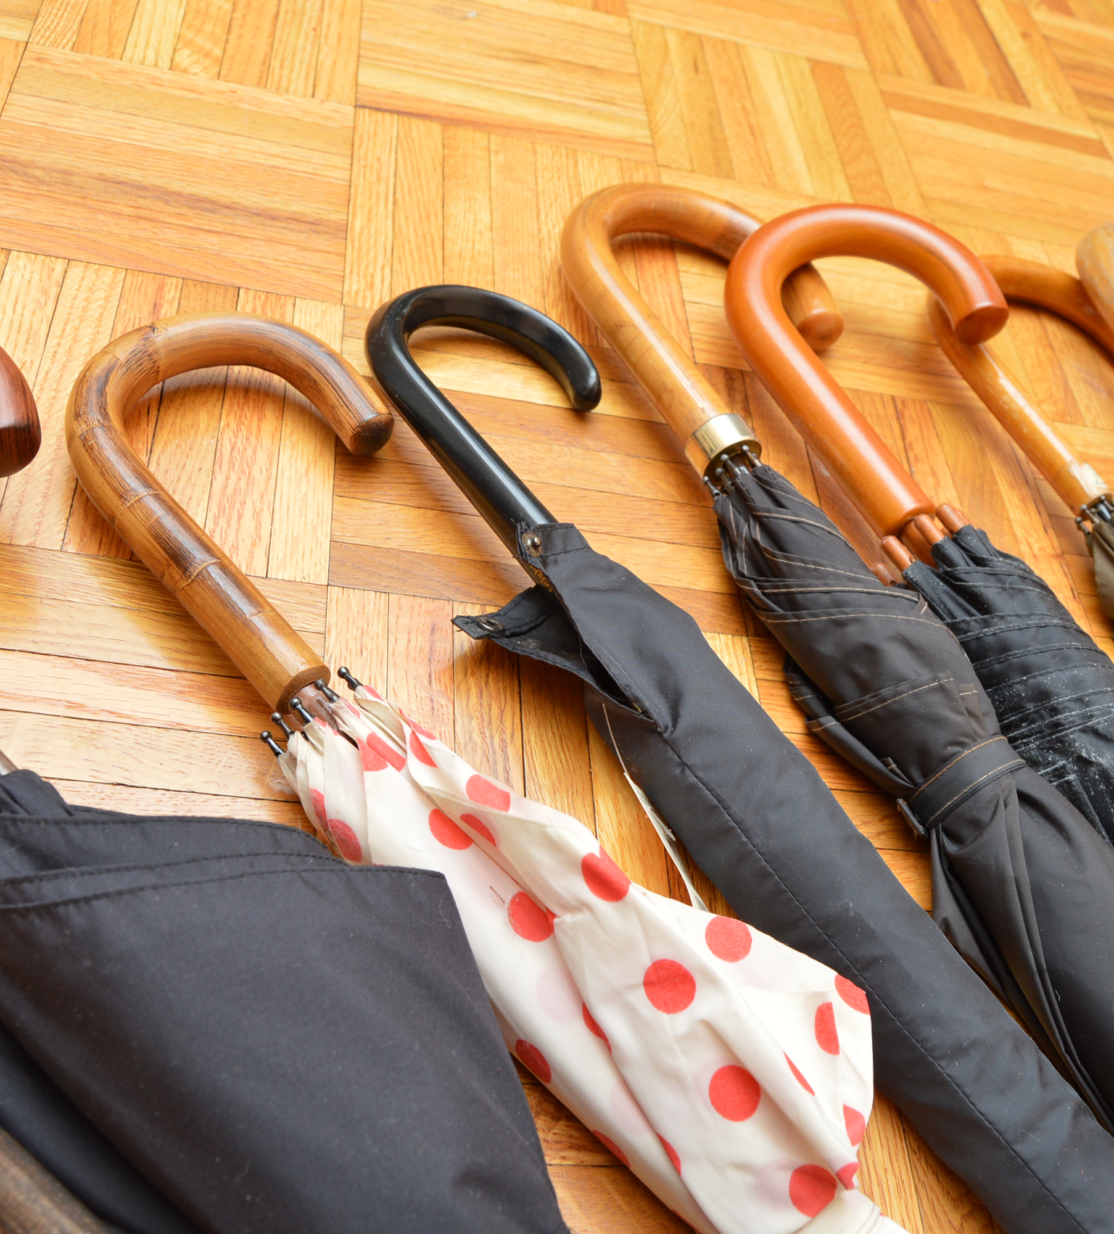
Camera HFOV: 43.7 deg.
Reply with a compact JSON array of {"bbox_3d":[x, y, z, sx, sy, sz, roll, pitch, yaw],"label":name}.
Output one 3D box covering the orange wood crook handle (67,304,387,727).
[{"bbox_3d":[-0.102,-0.051,0.508,0.124,0.021,0.174,-27,63,-39],"label":"orange wood crook handle"}]

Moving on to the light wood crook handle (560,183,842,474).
[{"bbox_3d":[0.076,-0.141,0.642,0.135,0.025,0.183,-13,56,-30],"label":"light wood crook handle"}]

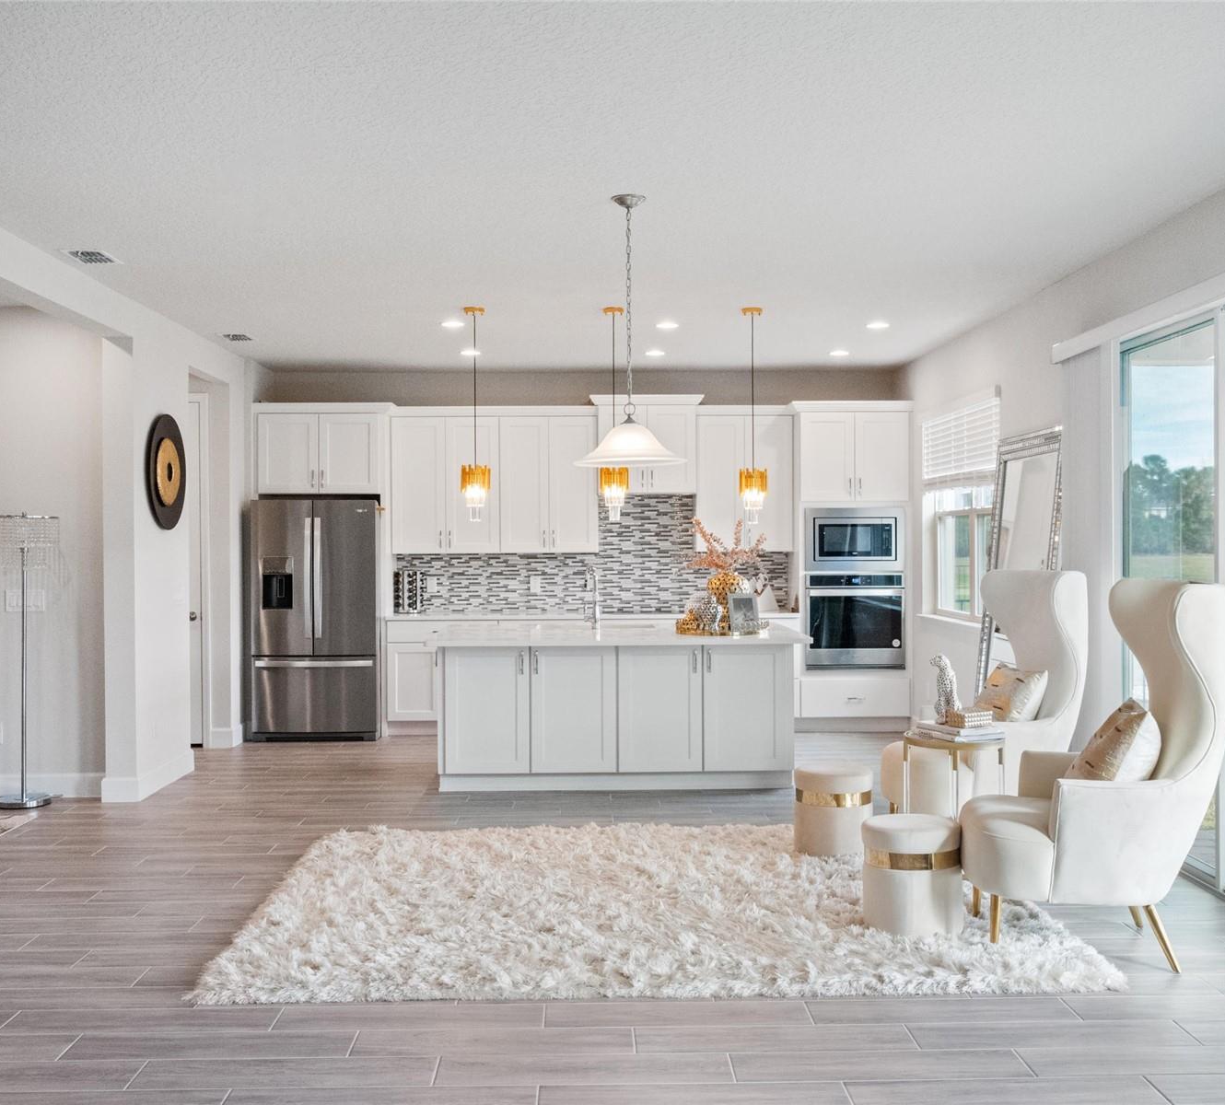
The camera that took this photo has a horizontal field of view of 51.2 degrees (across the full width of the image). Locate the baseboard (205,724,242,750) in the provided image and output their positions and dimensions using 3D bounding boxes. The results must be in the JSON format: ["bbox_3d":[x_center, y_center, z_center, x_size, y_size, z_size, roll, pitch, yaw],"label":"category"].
[{"bbox_3d":[-2.809,1.327,9.238,0.190,0.145,0.240,0,0,-1],"label":"baseboard"}]

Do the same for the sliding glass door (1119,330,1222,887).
[{"bbox_3d":[2.518,0.176,5.786,0.050,2.350,0.980,0,0,-1],"label":"sliding glass door"}]

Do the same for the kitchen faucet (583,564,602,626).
[{"bbox_3d":[-0.132,0.278,8.081,0.105,0.400,0.200,0,0,-18],"label":"kitchen faucet"}]

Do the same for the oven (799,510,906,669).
[{"bbox_3d":[1.824,0.269,9.907,0.757,1.211,0.560,0,0,-1],"label":"oven"}]

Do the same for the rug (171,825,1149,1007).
[{"bbox_3d":[0.154,1.388,5.256,3.000,0.060,2.360,0,0,-1],"label":"rug"}]

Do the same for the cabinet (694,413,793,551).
[{"bbox_3d":[1.028,-0.543,10.137,0.762,1.074,0.325,0,0,-1],"label":"cabinet"}]

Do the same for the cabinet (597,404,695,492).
[{"bbox_3d":[0.271,-0.800,10.043,0.755,0.700,0.390,0,0,-1],"label":"cabinet"}]

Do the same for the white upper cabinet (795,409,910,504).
[{"bbox_3d":[1.832,-0.731,10.022,0.859,0.696,0.600,0,0,-1],"label":"white upper cabinet"}]

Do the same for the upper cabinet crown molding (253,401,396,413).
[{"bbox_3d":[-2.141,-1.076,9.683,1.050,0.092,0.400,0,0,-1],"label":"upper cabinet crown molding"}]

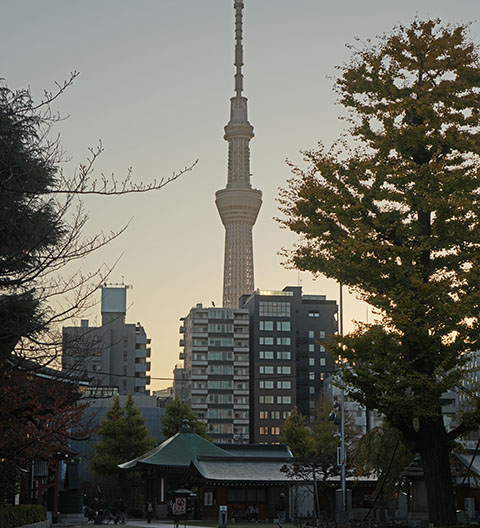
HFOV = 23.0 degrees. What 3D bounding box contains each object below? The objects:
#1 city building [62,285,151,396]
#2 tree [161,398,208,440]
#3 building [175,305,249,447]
[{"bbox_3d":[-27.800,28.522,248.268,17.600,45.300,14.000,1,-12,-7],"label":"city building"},{"bbox_3d":[-5.100,18.457,113.594,5.600,11.700,5.600,0,-11,0],"label":"tree"},{"bbox_3d":[-5.600,30.761,250.264,13.000,41.700,14.000,2,-12,-9],"label":"building"}]

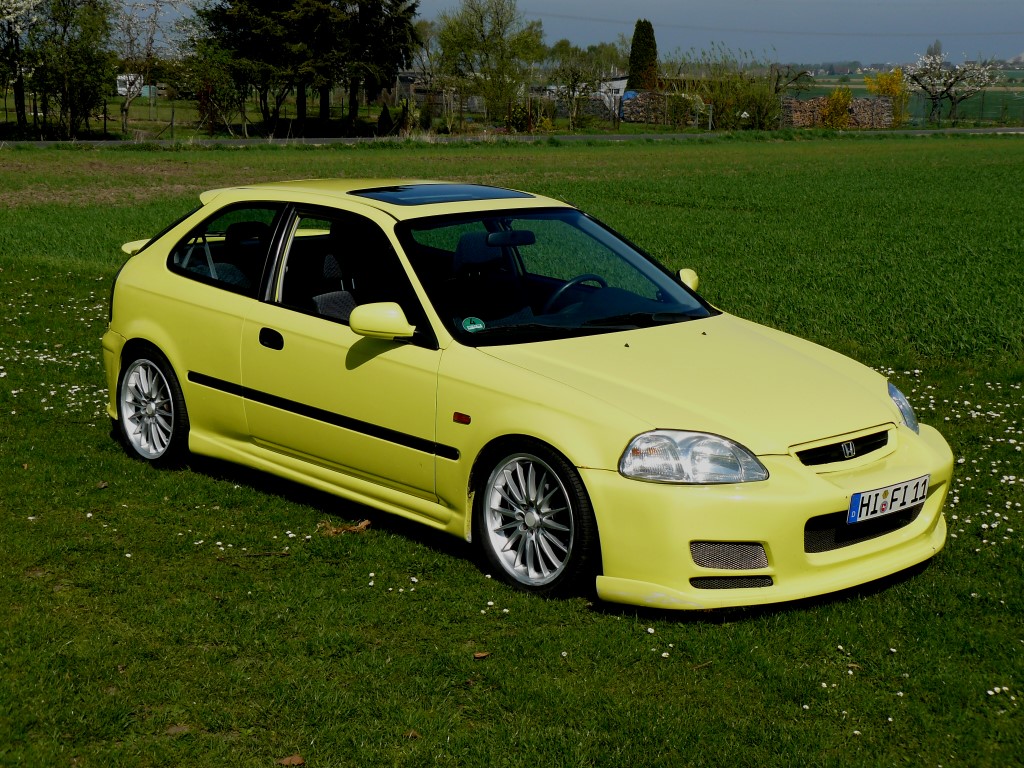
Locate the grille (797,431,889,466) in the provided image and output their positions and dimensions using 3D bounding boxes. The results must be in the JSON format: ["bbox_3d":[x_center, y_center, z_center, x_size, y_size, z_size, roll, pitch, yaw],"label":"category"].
[{"bbox_3d":[1.175,0.237,5.713,0.535,0.078,0.060,-10,15,-42],"label":"grille"}]

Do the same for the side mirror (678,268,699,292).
[{"bbox_3d":[0.790,-0.470,7.312,0.130,0.132,0.245,7,13,33],"label":"side mirror"}]

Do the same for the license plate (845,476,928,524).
[{"bbox_3d":[1.299,0.394,5.606,0.475,0.110,0.015,-10,20,-42],"label":"license plate"}]

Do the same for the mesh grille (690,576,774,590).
[{"bbox_3d":[0.729,0.660,5.380,0.275,0.047,0.035,-1,11,-2],"label":"mesh grille"}]

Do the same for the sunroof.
[{"bbox_3d":[-0.293,-0.834,7.136,0.790,0.050,0.440,-10,19,-42],"label":"sunroof"}]

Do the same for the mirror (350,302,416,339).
[{"bbox_3d":[-0.489,-0.248,6.159,0.245,0.132,0.130,-6,12,-28],"label":"mirror"}]

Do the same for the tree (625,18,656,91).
[{"bbox_3d":[6.368,-15.562,80.000,1.550,5.000,1.550,0,11,1],"label":"tree"}]

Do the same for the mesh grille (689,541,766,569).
[{"bbox_3d":[0.717,0.568,5.376,0.255,0.095,0.035,-1,11,-2],"label":"mesh grille"}]

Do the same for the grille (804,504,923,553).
[{"bbox_3d":[1.253,0.474,5.672,0.700,0.125,0.080,-10,15,-42],"label":"grille"}]

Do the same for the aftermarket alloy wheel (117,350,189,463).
[{"bbox_3d":[-1.641,0.108,7.714,0.205,0.580,0.580,-10,15,-42],"label":"aftermarket alloy wheel"}]

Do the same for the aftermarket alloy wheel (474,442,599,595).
[{"bbox_3d":[0.130,0.468,5.817,0.205,0.580,0.580,-10,15,-42],"label":"aftermarket alloy wheel"}]

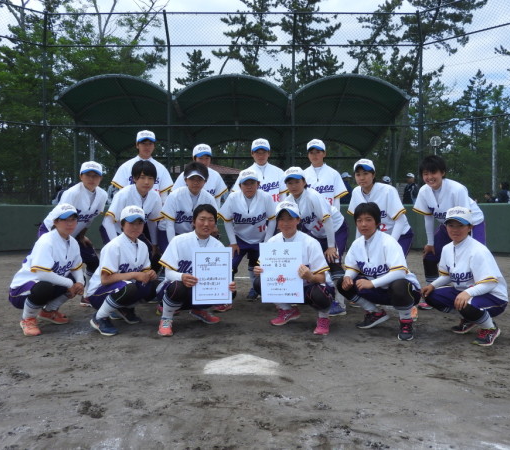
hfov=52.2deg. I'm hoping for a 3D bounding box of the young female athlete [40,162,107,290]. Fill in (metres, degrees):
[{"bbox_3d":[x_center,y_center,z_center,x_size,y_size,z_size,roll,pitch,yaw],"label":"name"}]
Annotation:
[{"bbox_3d":[-1.641,0.128,4.727,0.510,1.340,0.680,-2,2,-38],"label":"young female athlete"}]

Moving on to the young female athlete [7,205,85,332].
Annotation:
[{"bbox_3d":[-1.649,0.334,4.132,0.520,0.970,0.660,-1,2,-38],"label":"young female athlete"}]

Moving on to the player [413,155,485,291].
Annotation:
[{"bbox_3d":[1.759,0.098,4.726,0.530,1.400,0.680,2,2,38],"label":"player"}]

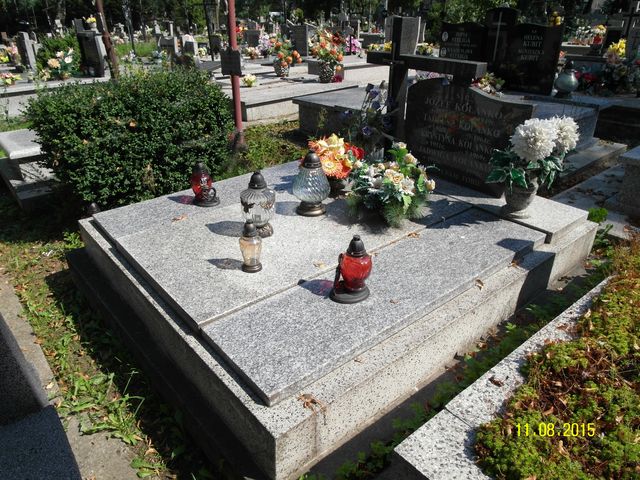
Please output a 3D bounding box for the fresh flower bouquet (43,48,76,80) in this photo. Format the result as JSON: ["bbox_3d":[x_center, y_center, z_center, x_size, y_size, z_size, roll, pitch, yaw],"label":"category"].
[{"bbox_3d":[-4.110,-2.769,7.000,0.470,0.480,0.400,-13,30,-26],"label":"fresh flower bouquet"}]

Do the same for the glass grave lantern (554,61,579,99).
[{"bbox_3d":[2.824,-1.838,5.085,0.245,0.395,0.245,-19,33,-35],"label":"glass grave lantern"}]

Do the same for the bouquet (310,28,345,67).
[{"bbox_3d":[0.125,-2.832,6.564,0.541,0.535,0.460,11,28,18],"label":"bouquet"}]

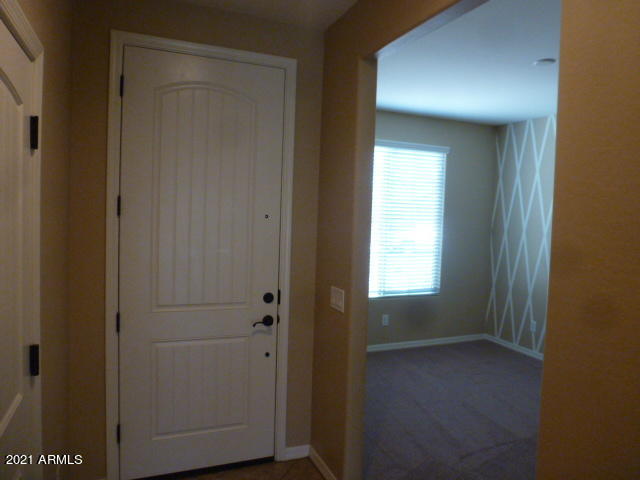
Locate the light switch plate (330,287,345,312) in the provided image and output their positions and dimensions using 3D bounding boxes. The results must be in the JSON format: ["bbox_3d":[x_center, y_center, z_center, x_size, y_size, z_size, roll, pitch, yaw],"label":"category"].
[{"bbox_3d":[0.097,0.341,2.559,0.014,0.119,0.168,1,3,-22],"label":"light switch plate"}]

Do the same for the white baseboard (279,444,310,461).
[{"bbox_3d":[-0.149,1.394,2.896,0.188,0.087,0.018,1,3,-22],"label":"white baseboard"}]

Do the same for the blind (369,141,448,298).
[{"bbox_3d":[1.041,-0.237,5.400,1.200,1.850,0.080,1,3,-22],"label":"blind"}]

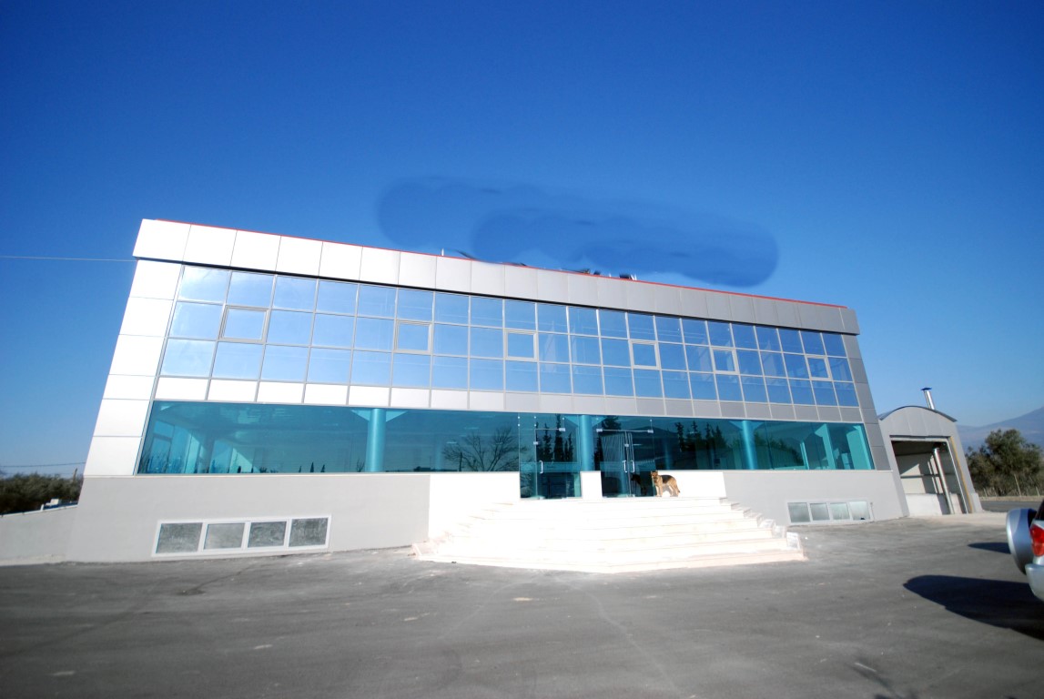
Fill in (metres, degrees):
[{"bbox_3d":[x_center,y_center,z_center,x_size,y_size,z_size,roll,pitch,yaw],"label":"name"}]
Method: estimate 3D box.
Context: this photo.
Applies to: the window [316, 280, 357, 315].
[{"bbox_3d":[-5.731,-1.595,13.582,1.142,1.048,0.080,4,-18,-16],"label":"window"}]

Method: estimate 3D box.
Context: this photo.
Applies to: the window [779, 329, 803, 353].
[{"bbox_3d":[11.489,-0.353,18.587,1.128,1.038,0.080,4,-18,-16],"label":"window"}]

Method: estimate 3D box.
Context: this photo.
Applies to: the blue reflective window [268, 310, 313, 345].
[{"bbox_3d":[-6.861,-0.623,12.945,1.130,1.031,0.080,4,-18,-16],"label":"blue reflective window"}]

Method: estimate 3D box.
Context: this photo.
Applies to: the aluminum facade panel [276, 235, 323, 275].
[{"bbox_3d":[-6.916,-2.872,13.617,1.200,1.220,0.080,4,-19,-16],"label":"aluminum facade panel"}]

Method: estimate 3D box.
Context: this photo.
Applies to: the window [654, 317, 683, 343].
[{"bbox_3d":[5.729,-0.778,16.989,1.116,1.044,0.080,4,-19,-16],"label":"window"}]

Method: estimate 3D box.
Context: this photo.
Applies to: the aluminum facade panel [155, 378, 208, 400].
[{"bbox_3d":[-8.891,1.047,11.420,1.114,0.558,0.060,4,-18,-16],"label":"aluminum facade panel"}]

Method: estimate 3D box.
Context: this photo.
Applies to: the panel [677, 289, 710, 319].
[{"bbox_3d":[6.905,-1.864,17.529,1.200,1.220,0.080,4,-19,-16],"label":"panel"}]

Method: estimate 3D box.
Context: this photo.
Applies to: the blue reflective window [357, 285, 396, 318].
[{"bbox_3d":[-4.635,-1.524,14.036,1.152,1.068,0.100,4,-18,-16],"label":"blue reflective window"}]

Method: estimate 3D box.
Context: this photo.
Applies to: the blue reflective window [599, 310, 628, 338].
[{"bbox_3d":[3.426,-0.940,16.305,1.128,1.038,0.080,4,-18,-16],"label":"blue reflective window"}]

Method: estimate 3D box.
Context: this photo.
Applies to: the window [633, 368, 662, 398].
[{"bbox_3d":[4.583,1.241,15.835,1.142,1.042,0.080,4,-18,-16],"label":"window"}]

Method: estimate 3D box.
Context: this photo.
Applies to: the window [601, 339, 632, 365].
[{"bbox_3d":[3.444,0.120,15.993,1.152,1.060,0.100,4,-18,-16],"label":"window"}]

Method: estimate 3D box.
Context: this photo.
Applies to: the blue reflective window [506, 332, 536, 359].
[{"bbox_3d":[-0.007,-0.135,14.987,1.165,1.071,0.080,4,-18,-16],"label":"blue reflective window"}]

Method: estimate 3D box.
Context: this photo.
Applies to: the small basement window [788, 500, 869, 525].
[{"bbox_3d":[11.684,6.140,16.473,4.022,0.809,0.100,4,-18,-16],"label":"small basement window"}]

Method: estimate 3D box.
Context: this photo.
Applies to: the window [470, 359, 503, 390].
[{"bbox_3d":[-1.142,0.834,14.346,1.116,1.044,0.080,4,-19,-16],"label":"window"}]

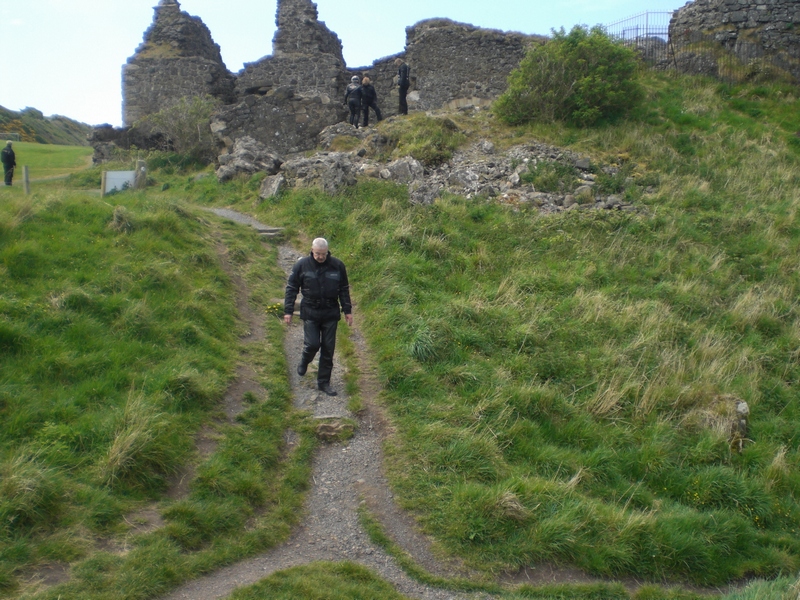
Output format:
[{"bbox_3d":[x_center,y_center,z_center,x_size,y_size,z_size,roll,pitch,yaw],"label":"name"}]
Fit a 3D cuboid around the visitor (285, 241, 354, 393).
[{"bbox_3d":[-0.900,0.175,9.730,0.760,1.720,0.580,-1,8,-7],"label":"visitor"}]

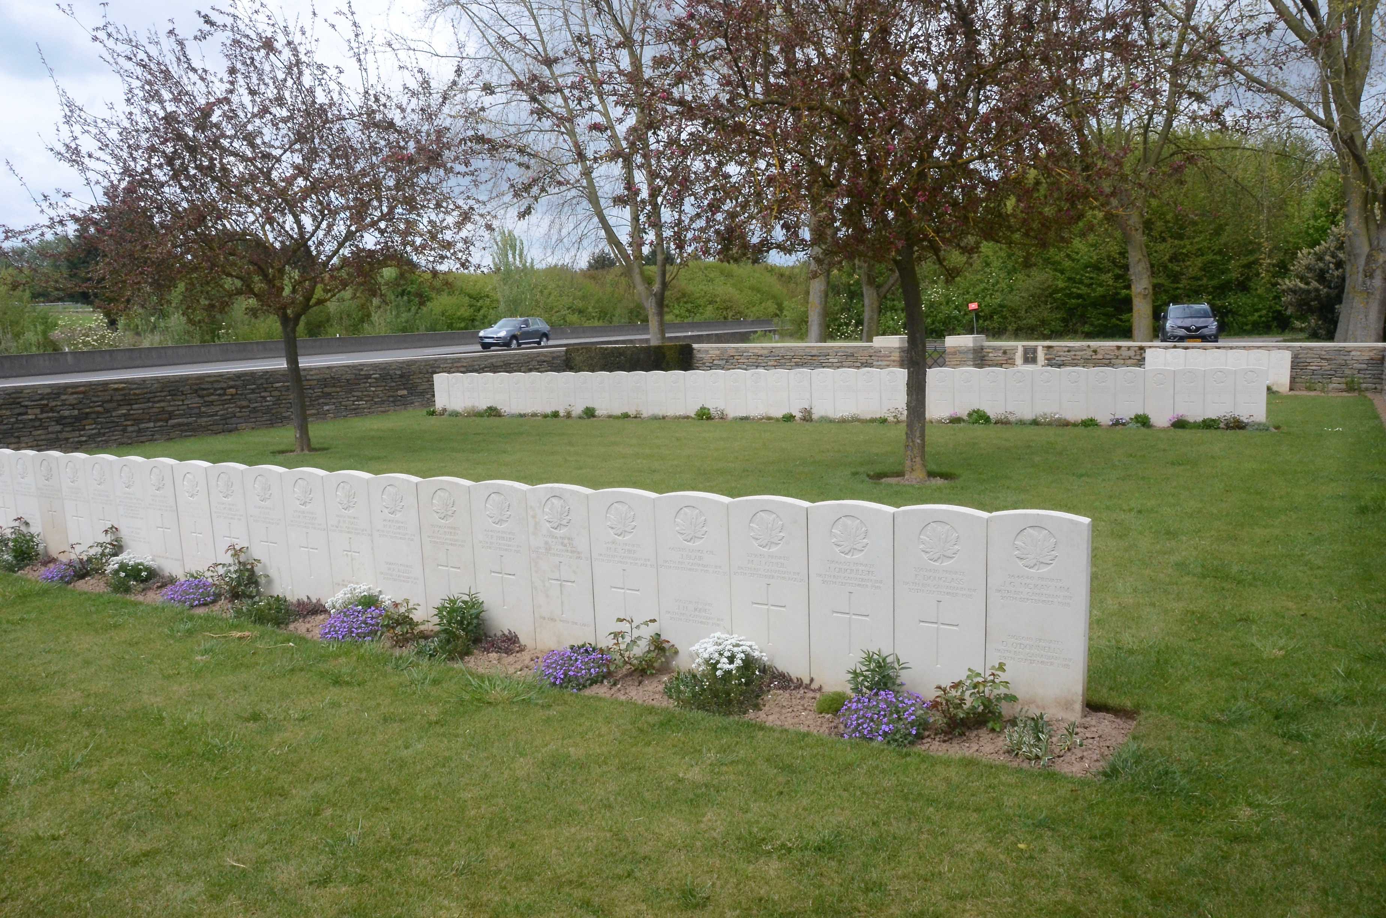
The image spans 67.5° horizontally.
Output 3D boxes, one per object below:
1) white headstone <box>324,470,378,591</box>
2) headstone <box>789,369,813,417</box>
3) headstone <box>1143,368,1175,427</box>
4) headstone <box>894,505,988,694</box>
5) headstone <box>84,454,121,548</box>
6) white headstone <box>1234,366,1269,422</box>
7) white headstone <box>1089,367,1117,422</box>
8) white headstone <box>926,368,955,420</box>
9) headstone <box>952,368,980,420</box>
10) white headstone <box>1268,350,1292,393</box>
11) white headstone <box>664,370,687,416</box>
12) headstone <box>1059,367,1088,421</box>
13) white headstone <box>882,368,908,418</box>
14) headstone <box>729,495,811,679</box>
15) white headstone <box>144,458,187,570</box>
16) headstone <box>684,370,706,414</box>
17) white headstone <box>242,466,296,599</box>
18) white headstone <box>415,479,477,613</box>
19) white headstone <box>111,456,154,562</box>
[{"bbox_3d":[-1.931,0.476,5.951,0.381,0.825,0.078,3,10,31],"label":"white headstone"},{"bbox_3d":[1.726,-1.023,16.484,0.380,0.800,0.076,3,10,30],"label":"headstone"},{"bbox_3d":[6.319,-0.845,14.044,0.381,0.825,0.078,3,10,30],"label":"headstone"},{"bbox_3d":[1.008,0.586,4.196,0.381,0.815,0.078,3,10,31],"label":"headstone"},{"bbox_3d":[-4.163,0.373,7.389,0.381,0.835,0.078,3,10,31],"label":"headstone"},{"bbox_3d":[7.233,-0.787,13.453,0.381,0.800,0.078,2,9,30],"label":"white headstone"},{"bbox_3d":[5.644,-0.868,14.303,0.381,0.813,0.076,2,9,30],"label":"white headstone"},{"bbox_3d":[3.726,-0.965,15.479,0.381,0.780,0.078,2,9,30],"label":"white headstone"},{"bbox_3d":[4.043,-0.931,15.262,0.381,0.800,0.078,2,9,30],"label":"headstone"},{"bbox_3d":[11.170,-1.654,19.750,0.381,0.810,0.078,2,9,30],"label":"white headstone"},{"bbox_3d":[-0.251,-1.111,17.794,0.381,0.825,0.078,3,10,30],"label":"white headstone"},{"bbox_3d":[5.302,-0.875,14.432,0.380,0.800,0.076,3,10,30],"label":"headstone"},{"bbox_3d":[3.040,-0.970,15.731,0.380,0.800,0.076,3,10,30],"label":"white headstone"},{"bbox_3d":[0.355,0.552,4.587,0.381,0.813,0.076,3,9,31],"label":"headstone"},{"bbox_3d":[-3.522,0.402,6.959,0.381,0.810,0.078,3,10,31],"label":"white headstone"},{"bbox_3d":[0.071,-1.093,17.526,0.381,0.813,0.076,2,9,30],"label":"headstone"},{"bbox_3d":[-2.559,0.432,6.313,0.380,0.800,0.076,3,10,31],"label":"white headstone"},{"bbox_3d":[-1.278,0.504,5.525,0.380,0.830,0.076,3,10,31],"label":"white headstone"},{"bbox_3d":[-3.837,0.388,7.164,0.381,0.810,0.078,3,10,31],"label":"white headstone"}]

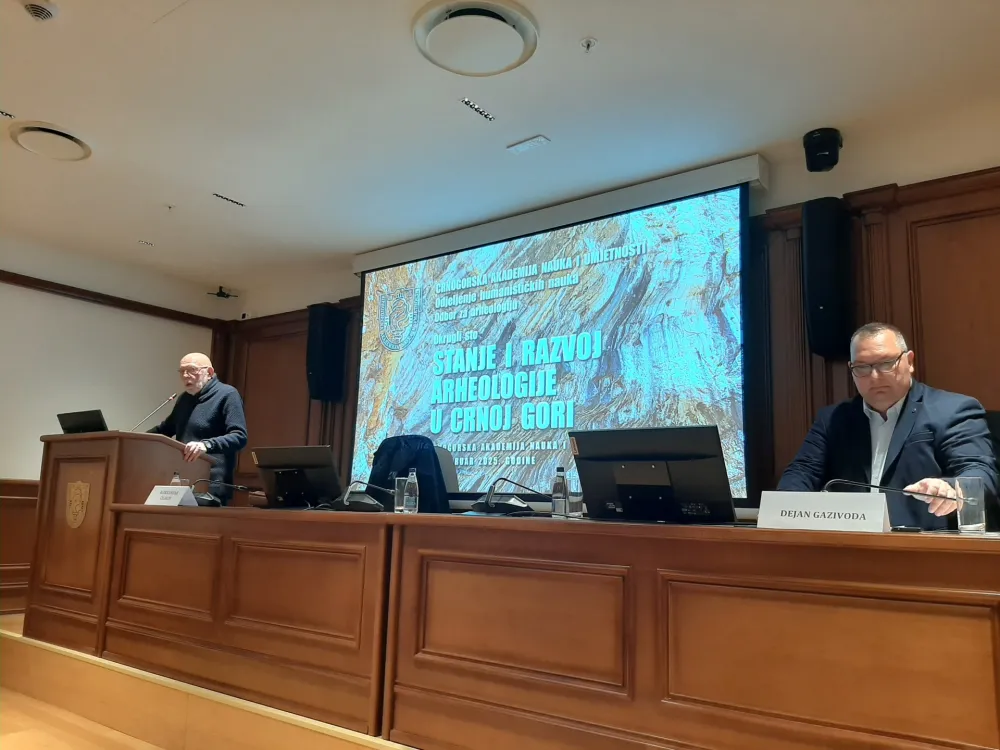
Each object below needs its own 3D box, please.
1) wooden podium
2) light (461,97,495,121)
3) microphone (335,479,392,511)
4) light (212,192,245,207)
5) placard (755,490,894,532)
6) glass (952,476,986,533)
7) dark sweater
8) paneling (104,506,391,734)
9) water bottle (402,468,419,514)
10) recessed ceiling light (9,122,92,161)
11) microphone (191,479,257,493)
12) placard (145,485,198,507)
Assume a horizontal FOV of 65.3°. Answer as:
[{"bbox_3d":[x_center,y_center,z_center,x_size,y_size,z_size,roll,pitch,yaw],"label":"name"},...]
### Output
[{"bbox_3d":[-2.206,0.930,4.510,0.940,1.145,0.600,-6,-12,37],"label":"wooden podium"},{"bbox_3d":[-0.104,-1.217,3.597,0.040,0.040,0.225,-6,-11,37],"label":"light"},{"bbox_3d":[-0.556,0.505,3.253,0.160,0.127,0.340,-6,-11,37],"label":"microphone"},{"bbox_3d":[-1.662,-1.072,4.787,0.040,0.030,0.228,-6,-11,37],"label":"light"},{"bbox_3d":[0.821,0.347,1.986,0.298,0.092,0.105,-5,-11,36],"label":"placard"},{"bbox_3d":[1.153,0.321,1.908,0.061,0.138,0.061,-6,-11,37],"label":"glass"},{"bbox_3d":[-1.765,0.356,4.638,0.610,0.720,0.440,-4,-11,31],"label":"dark sweater"},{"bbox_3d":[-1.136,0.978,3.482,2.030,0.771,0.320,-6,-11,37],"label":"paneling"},{"bbox_3d":[-0.340,0.447,3.006,0.057,0.175,0.057,1,-9,0],"label":"water bottle"},{"bbox_3d":[-2.314,-1.195,4.022,0.400,0.050,0.400,1,-9,0],"label":"recessed ceiling light"},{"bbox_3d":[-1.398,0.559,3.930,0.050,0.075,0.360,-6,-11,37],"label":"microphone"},{"bbox_3d":[-1.585,0.579,3.768,0.298,0.089,0.105,-6,-11,37],"label":"placard"}]

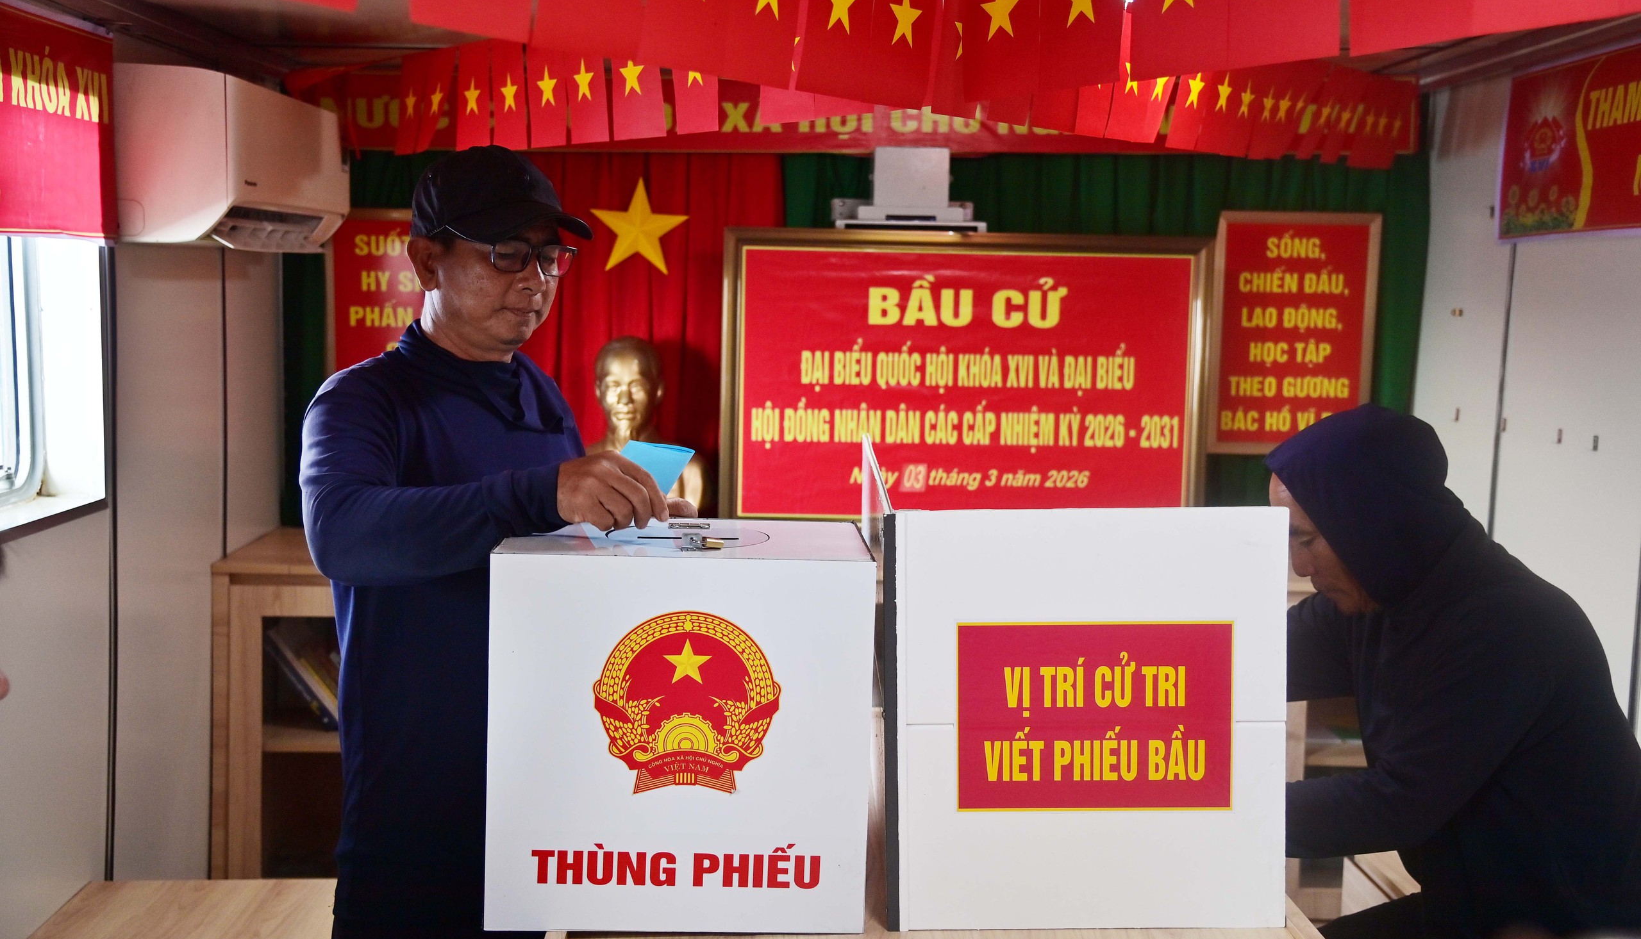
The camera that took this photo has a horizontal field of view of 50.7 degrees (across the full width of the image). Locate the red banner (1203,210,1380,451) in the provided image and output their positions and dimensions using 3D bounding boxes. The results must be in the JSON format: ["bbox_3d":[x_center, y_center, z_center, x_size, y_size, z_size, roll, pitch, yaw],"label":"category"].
[{"bbox_3d":[1.063,-0.297,3.862,0.362,0.540,0.030,1,6,-3],"label":"red banner"}]

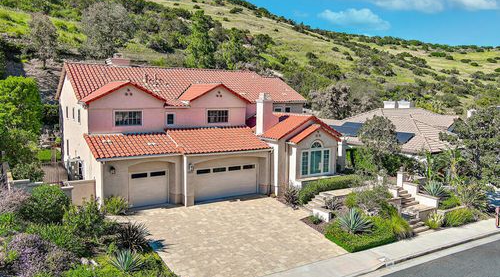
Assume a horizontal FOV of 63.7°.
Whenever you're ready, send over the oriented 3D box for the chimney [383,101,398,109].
[{"bbox_3d":[18.422,-4.207,52.600,0.950,1.200,1.600,-4,8,-35],"label":"chimney"}]

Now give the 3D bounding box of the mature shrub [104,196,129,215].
[{"bbox_3d":[-8.031,4.057,24.093,1.313,0.990,1.161,-3,7,-32],"label":"mature shrub"}]

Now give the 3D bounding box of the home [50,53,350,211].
[{"bbox_3d":[-3.555,-1.595,35.772,22.220,9.797,21.008,-3,7,-32],"label":"home"}]

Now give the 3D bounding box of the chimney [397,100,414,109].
[{"bbox_3d":[20.084,-4.159,52.000,0.950,1.200,1.600,-4,8,-35],"label":"chimney"}]

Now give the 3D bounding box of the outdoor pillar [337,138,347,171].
[{"bbox_3d":[7.736,1.344,33.842,0.475,2.676,0.475,-3,7,-32],"label":"outdoor pillar"}]

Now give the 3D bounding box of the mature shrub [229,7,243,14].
[{"bbox_3d":[-6.749,-60.266,190.000,6.200,3.400,5.200,1,6,0],"label":"mature shrub"}]

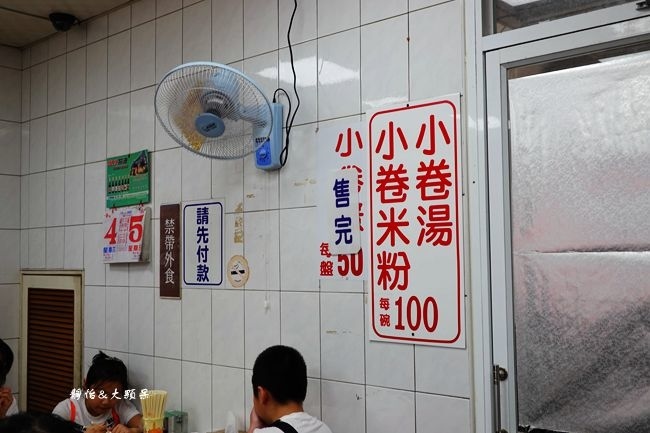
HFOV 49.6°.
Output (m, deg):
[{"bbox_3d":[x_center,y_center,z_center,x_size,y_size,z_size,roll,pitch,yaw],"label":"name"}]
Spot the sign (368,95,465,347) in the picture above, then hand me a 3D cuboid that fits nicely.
[{"bbox_3d":[0.279,0.021,2.245,0.361,0.771,0.014,-4,-5,41],"label":"sign"}]

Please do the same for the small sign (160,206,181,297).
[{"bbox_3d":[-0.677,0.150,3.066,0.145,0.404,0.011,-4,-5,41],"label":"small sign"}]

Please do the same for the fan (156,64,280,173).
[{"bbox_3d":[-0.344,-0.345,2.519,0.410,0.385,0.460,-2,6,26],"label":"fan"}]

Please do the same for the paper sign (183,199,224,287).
[{"bbox_3d":[-0.510,0.117,2.924,0.280,0.364,0.010,-4,-5,41],"label":"paper sign"}]

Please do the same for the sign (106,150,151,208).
[{"bbox_3d":[-0.918,-0.170,3.251,0.341,0.241,0.012,-4,-5,41],"label":"sign"}]

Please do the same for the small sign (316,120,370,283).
[{"bbox_3d":[0.059,-0.051,2.440,0.229,0.544,0.012,-4,-5,41],"label":"small sign"}]

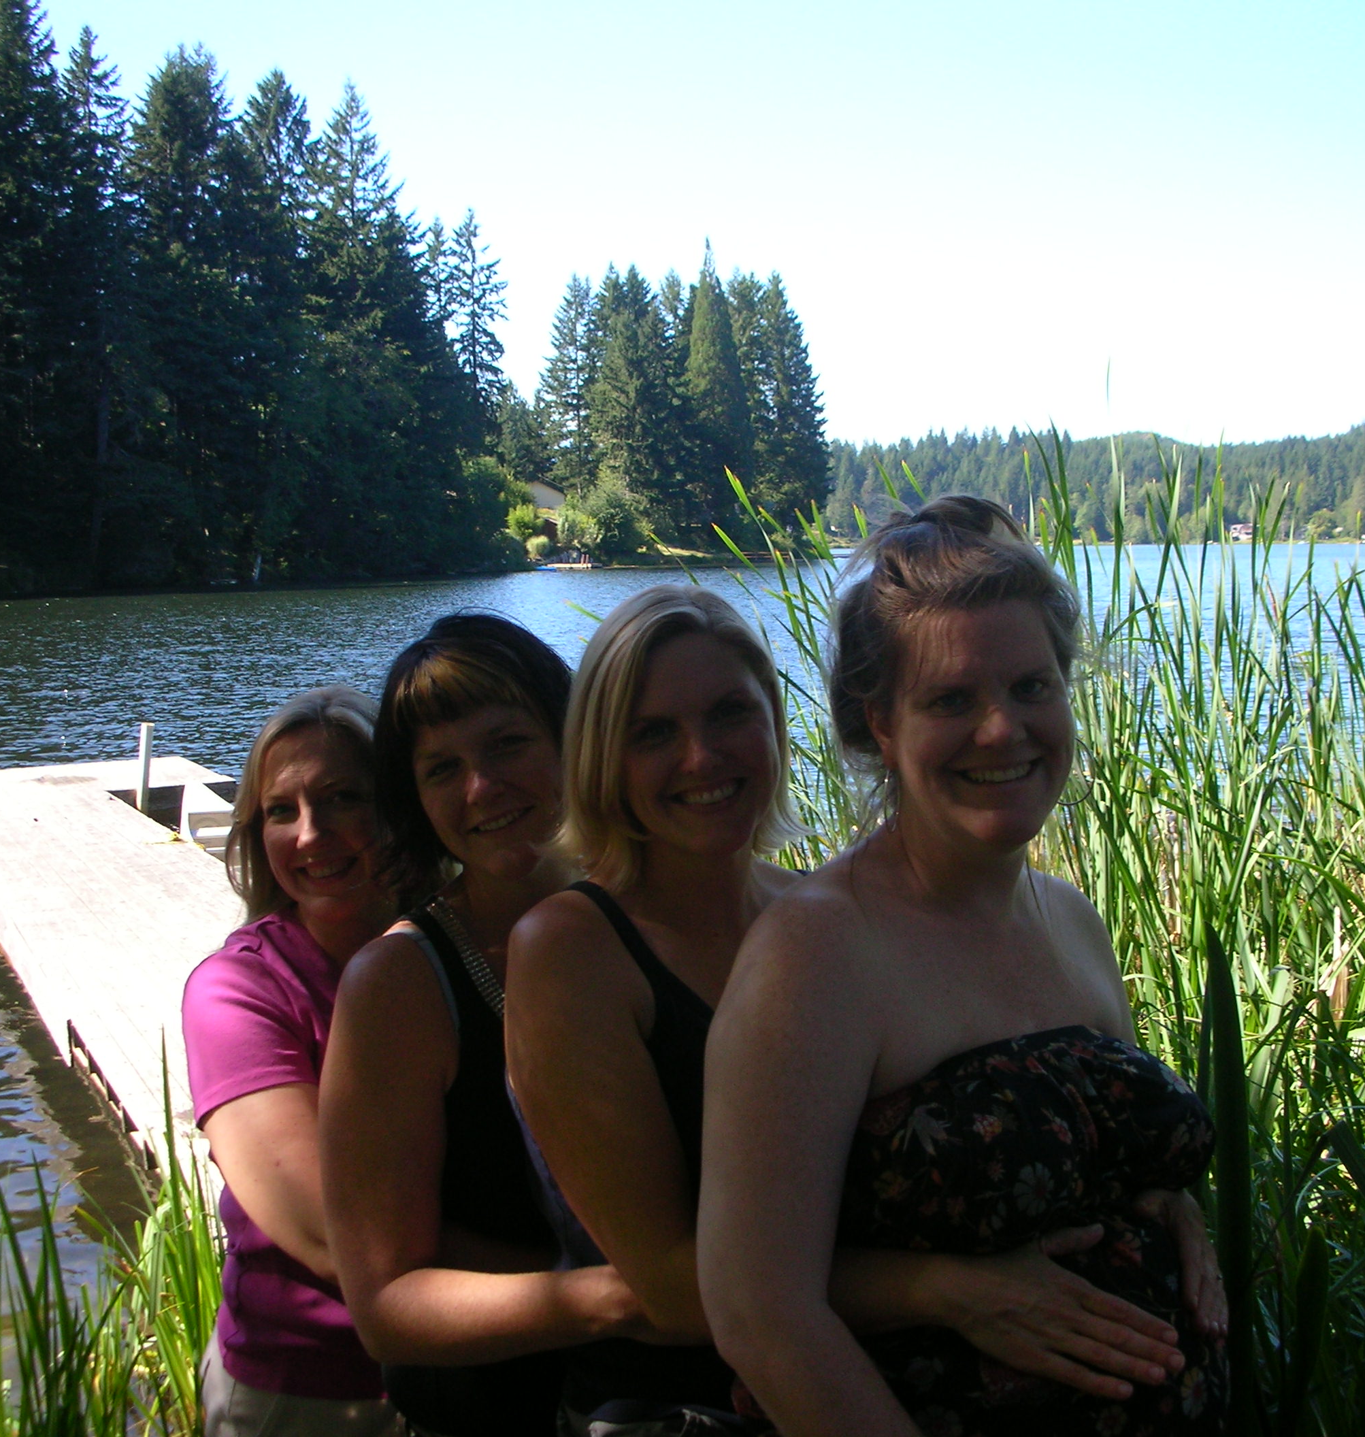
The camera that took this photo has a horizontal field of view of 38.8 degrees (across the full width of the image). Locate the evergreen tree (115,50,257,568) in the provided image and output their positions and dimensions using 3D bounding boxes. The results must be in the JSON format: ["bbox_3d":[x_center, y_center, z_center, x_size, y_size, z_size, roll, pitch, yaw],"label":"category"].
[{"bbox_3d":[-24.668,-19.620,94.827,7.200,25.920,7.200,0,5,0],"label":"evergreen tree"}]

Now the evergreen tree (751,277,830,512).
[{"bbox_3d":[9.348,-28.352,176.892,8.200,24.480,8.200,0,5,0],"label":"evergreen tree"}]

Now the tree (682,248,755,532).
[{"bbox_3d":[3.009,-28.216,168.827,6.600,25.930,6.600,0,5,0],"label":"tree"}]

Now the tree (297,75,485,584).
[{"bbox_3d":[-17.968,-22.828,114.687,10.300,29.010,10.300,0,5,0],"label":"tree"}]

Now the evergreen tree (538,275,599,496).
[{"bbox_3d":[-9.455,-28.154,169.047,6.200,21.060,6.200,0,5,0],"label":"evergreen tree"}]

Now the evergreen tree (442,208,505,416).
[{"bbox_3d":[-14.836,-23.966,135.952,4.900,23.150,4.900,0,5,0],"label":"evergreen tree"}]

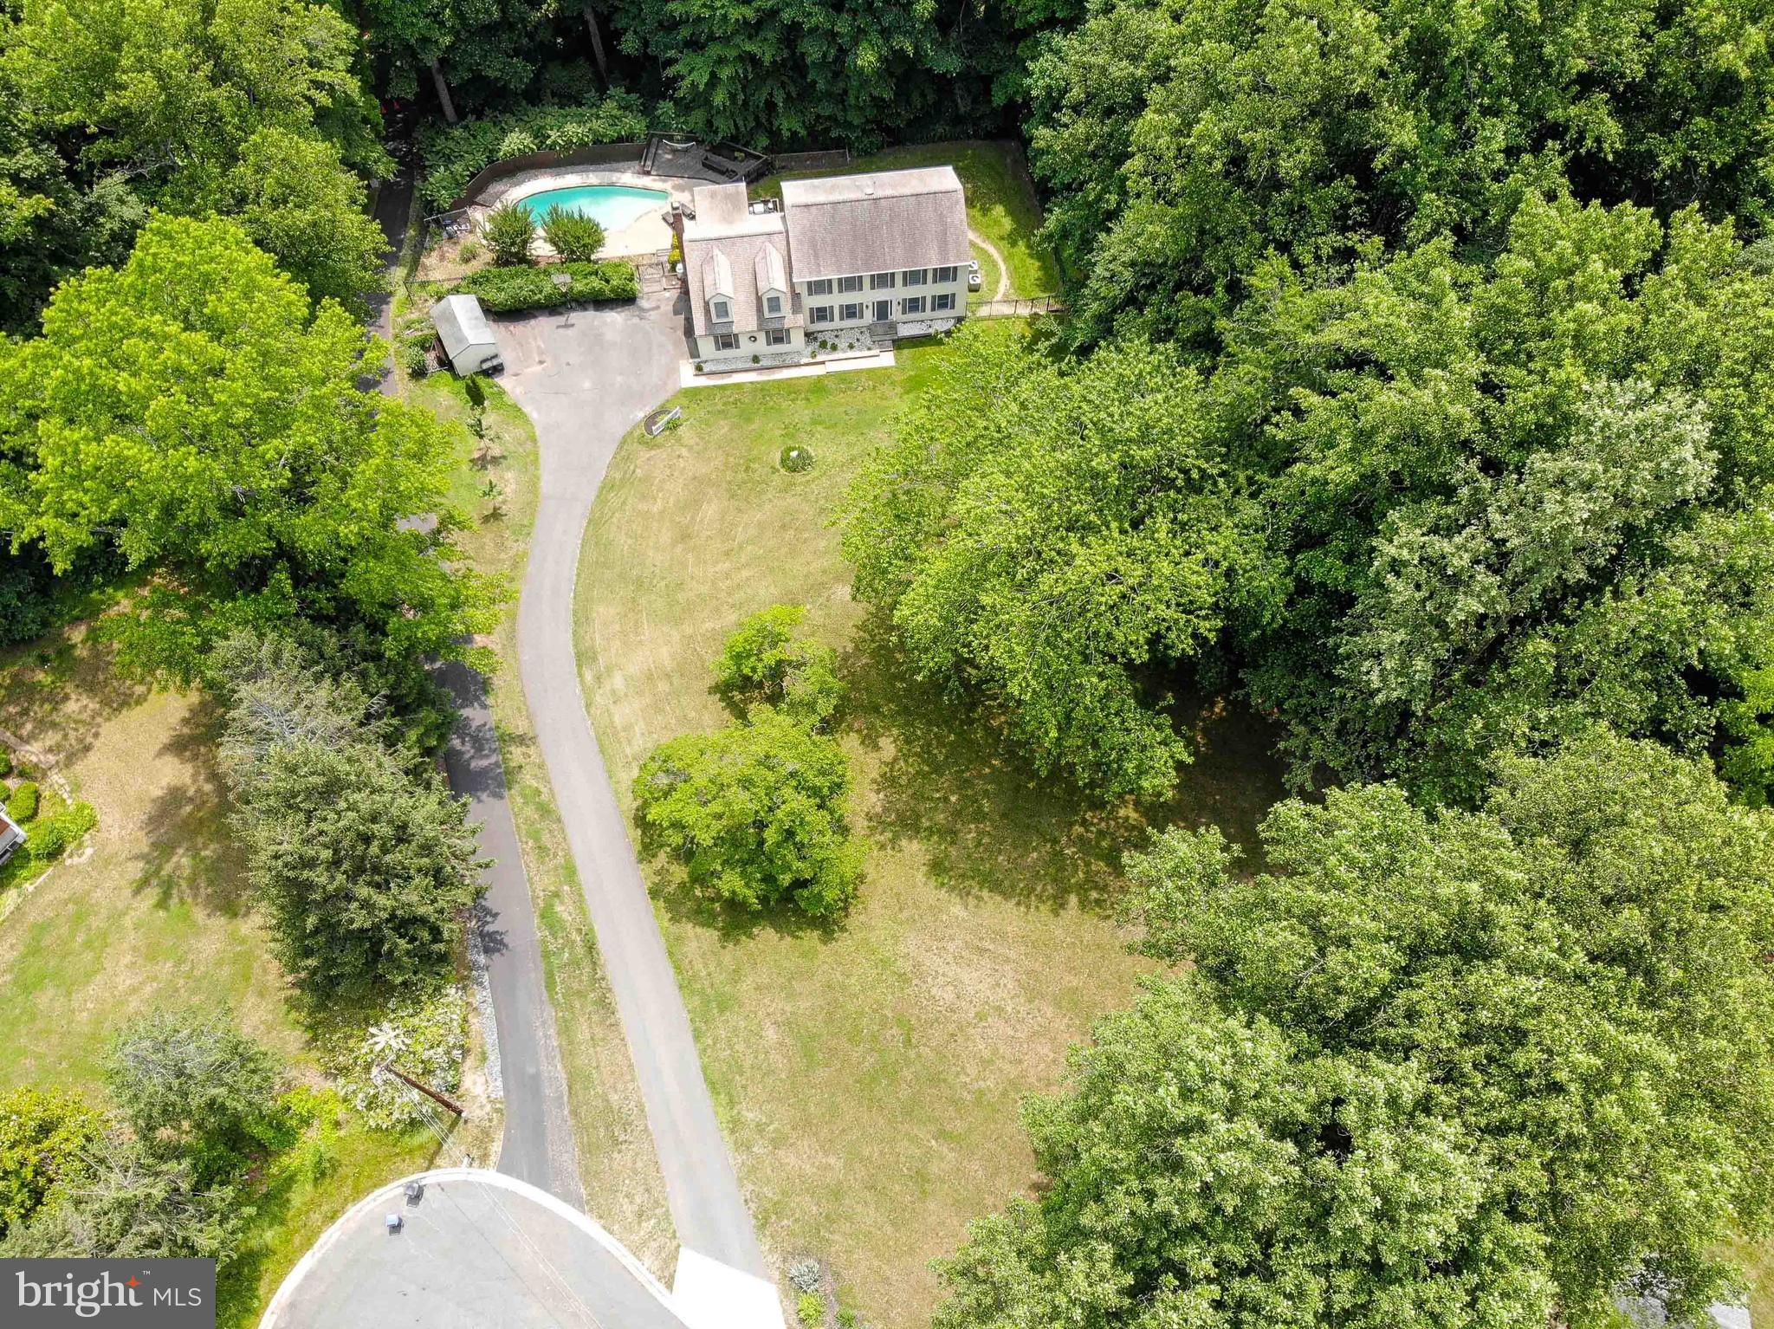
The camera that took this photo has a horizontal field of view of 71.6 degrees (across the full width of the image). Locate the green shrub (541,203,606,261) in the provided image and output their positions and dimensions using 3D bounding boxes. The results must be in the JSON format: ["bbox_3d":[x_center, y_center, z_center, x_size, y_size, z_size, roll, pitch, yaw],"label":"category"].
[{"bbox_3d":[-24.984,-34.318,97.878,4.900,4.000,4.700,-2,59,0],"label":"green shrub"}]

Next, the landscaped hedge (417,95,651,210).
[{"bbox_3d":[-29.685,-44.329,103.827,19.000,3.300,5.800,-14,60,-7],"label":"landscaped hedge"}]

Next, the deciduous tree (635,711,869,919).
[{"bbox_3d":[-7.791,8.345,69.738,12.400,7.000,12.200,-1,62,0],"label":"deciduous tree"}]

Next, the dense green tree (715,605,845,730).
[{"bbox_3d":[-6.385,0.329,74.454,7.800,6.300,7.800,-1,62,0],"label":"dense green tree"}]

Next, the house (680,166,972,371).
[{"bbox_3d":[-4.547,-30.745,90.288,20.250,7.960,13.010,-6,62,-3],"label":"house"}]

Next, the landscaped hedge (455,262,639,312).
[{"bbox_3d":[-25.475,-28.421,92.581,12.920,2.100,2.300,-6,62,-3],"label":"landscaped hedge"}]

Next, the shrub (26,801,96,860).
[{"bbox_3d":[-50.268,10.106,74.741,3.900,1.600,2.300,-32,64,-16],"label":"shrub"}]

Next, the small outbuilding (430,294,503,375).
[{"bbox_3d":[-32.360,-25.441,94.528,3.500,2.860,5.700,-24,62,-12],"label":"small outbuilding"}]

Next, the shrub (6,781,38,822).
[{"bbox_3d":[-51.893,8.178,73.555,1.600,1.250,2.000,29,66,15],"label":"shrub"}]

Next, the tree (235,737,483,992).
[{"bbox_3d":[-28.507,10.901,66.582,11.900,10.500,12.000,-1,62,0],"label":"tree"}]

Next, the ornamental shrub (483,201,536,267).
[{"bbox_3d":[-29.867,-33.812,97.520,4.100,4.300,4.200,-2,59,0],"label":"ornamental shrub"}]

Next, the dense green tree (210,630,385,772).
[{"bbox_3d":[-33.980,2.531,71.732,9.300,9.500,9.000,-1,62,0],"label":"dense green tree"}]

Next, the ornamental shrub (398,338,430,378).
[{"bbox_3d":[-36.005,-23.306,93.507,2.400,2.600,2.700,-2,59,0],"label":"ornamental shrub"}]

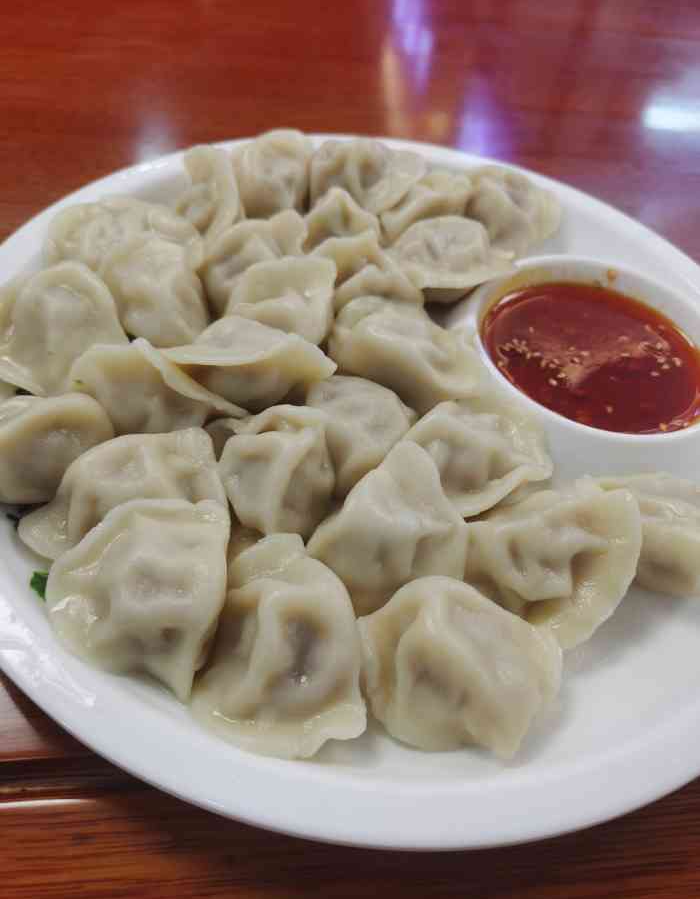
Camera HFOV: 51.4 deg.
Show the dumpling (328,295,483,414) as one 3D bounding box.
[{"bbox_3d":[0.020,-0.036,0.268,0.038,0.029,0.060,-36,64,-29],"label":"dumpling"}]

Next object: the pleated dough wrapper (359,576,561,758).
[{"bbox_3d":[0.030,0.058,0.199,0.052,0.029,0.046,7,51,-3],"label":"pleated dough wrapper"}]

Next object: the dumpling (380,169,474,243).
[{"bbox_3d":[0.036,-0.110,0.331,0.048,0.028,0.040,-3,52,-9],"label":"dumpling"}]

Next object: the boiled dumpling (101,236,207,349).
[{"bbox_3d":[-0.069,-0.057,0.259,0.038,0.029,0.047,1,52,-7],"label":"boiled dumpling"}]

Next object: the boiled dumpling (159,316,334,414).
[{"bbox_3d":[-0.035,-0.029,0.251,0.061,0.028,0.035,5,52,-4],"label":"boiled dumpling"}]

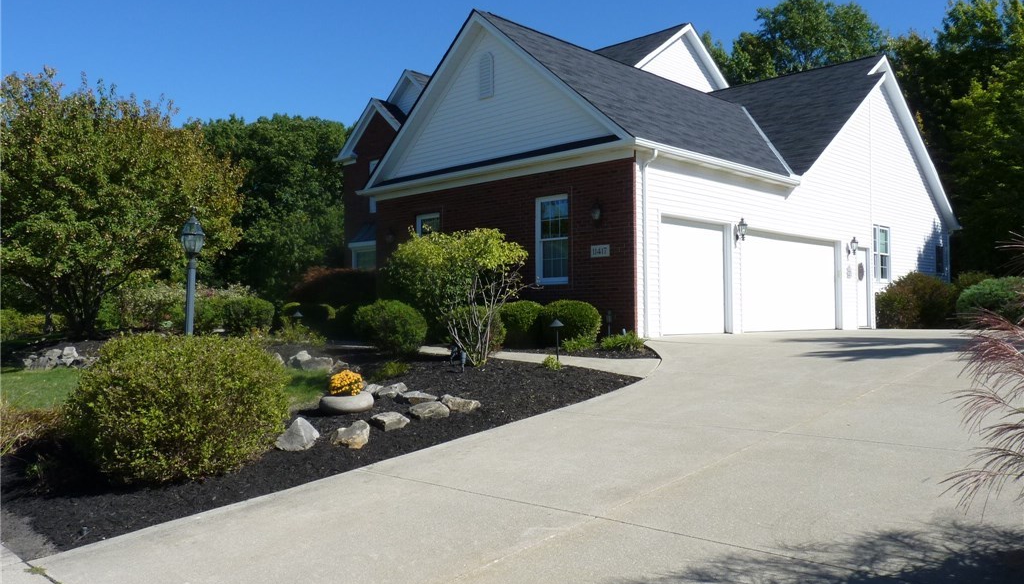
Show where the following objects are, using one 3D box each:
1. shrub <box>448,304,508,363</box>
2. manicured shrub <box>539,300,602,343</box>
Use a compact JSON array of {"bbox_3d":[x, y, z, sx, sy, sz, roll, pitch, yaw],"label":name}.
[{"bbox_3d":[-0.507,0.581,11.789,0.860,0.778,0.860,0,-2,-2],"label":"shrub"},{"bbox_3d":[0.930,0.493,12.700,1.020,0.699,1.000,0,-2,4],"label":"manicured shrub"}]

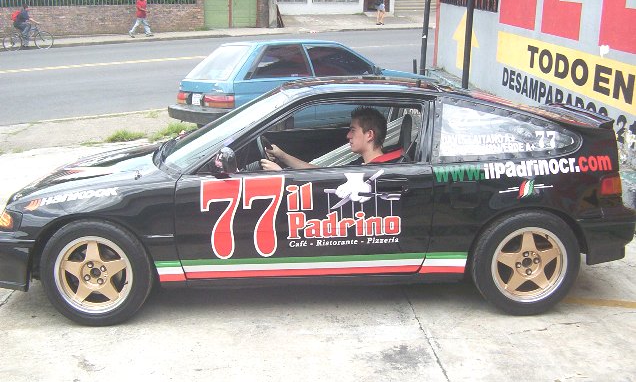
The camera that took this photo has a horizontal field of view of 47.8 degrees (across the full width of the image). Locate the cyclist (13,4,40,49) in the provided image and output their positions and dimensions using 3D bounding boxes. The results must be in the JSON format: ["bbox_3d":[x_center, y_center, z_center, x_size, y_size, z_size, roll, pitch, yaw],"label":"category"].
[{"bbox_3d":[-10.350,-5.858,25.500,0.900,1.520,0.500,-2,14,-14],"label":"cyclist"}]

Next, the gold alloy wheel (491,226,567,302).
[{"bbox_3d":[1.117,0.376,3.868,0.410,0.410,0.180,1,14,-2],"label":"gold alloy wheel"}]

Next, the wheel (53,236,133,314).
[{"bbox_3d":[-1.167,0.420,3.803,0.410,0.410,0.180,1,14,-2],"label":"wheel"}]

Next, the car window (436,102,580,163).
[{"bbox_3d":[0.992,-0.304,3.731,0.780,0.335,0.060,1,-8,-2],"label":"car window"}]

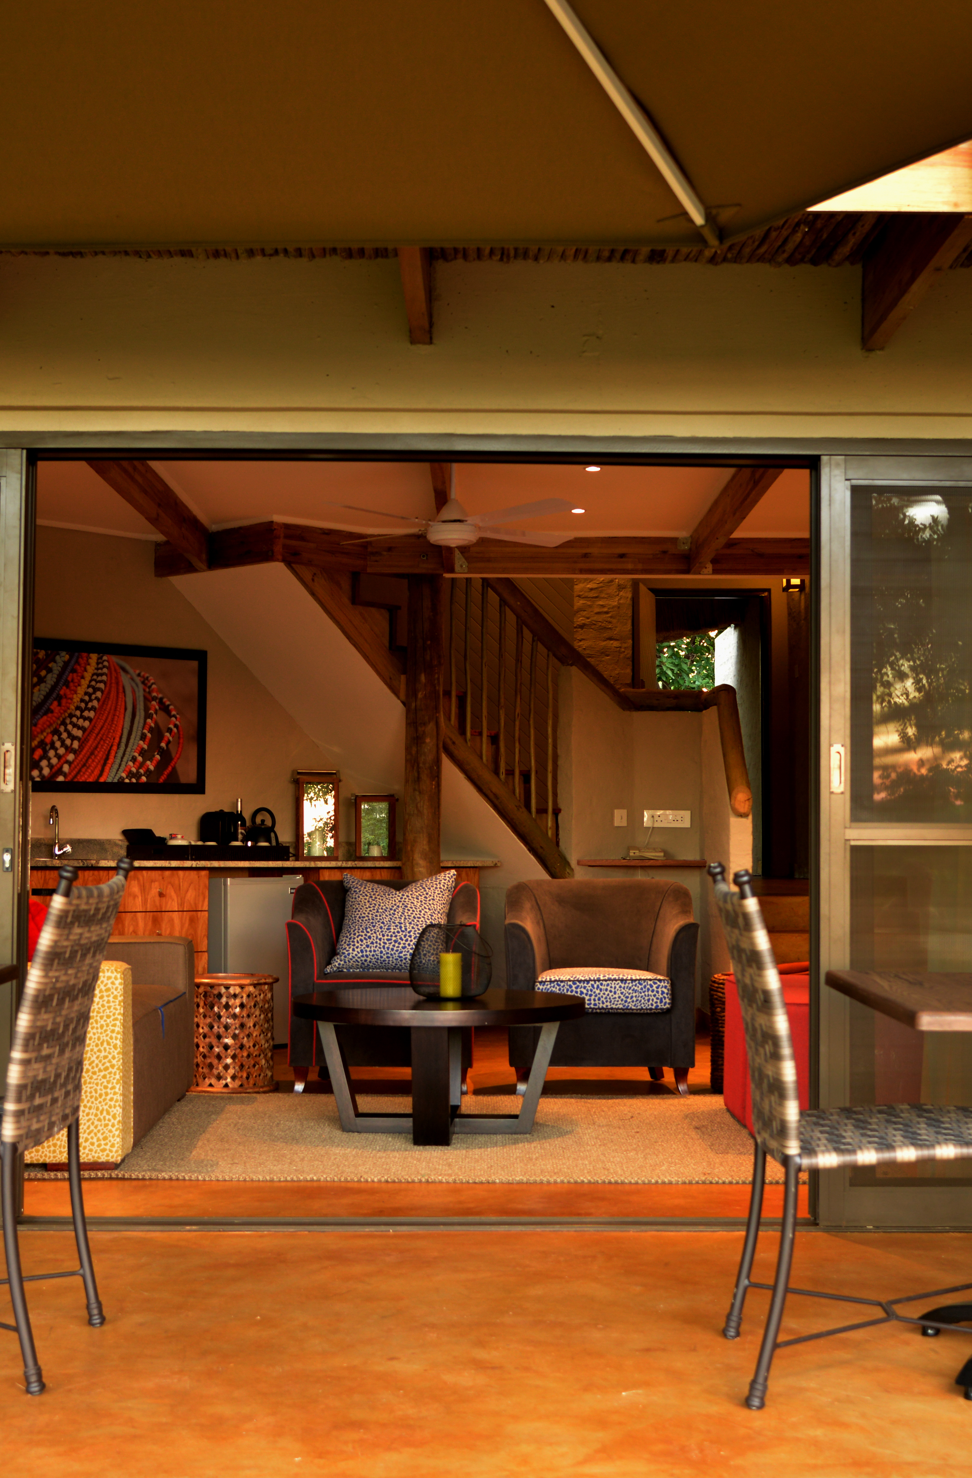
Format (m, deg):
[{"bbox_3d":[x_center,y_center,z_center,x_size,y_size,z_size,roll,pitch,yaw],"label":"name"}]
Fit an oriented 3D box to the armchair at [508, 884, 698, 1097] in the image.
[{"bbox_3d":[0.475,1.025,8.020,0.790,0.840,0.760,0,-3,0],"label":"armchair"}]

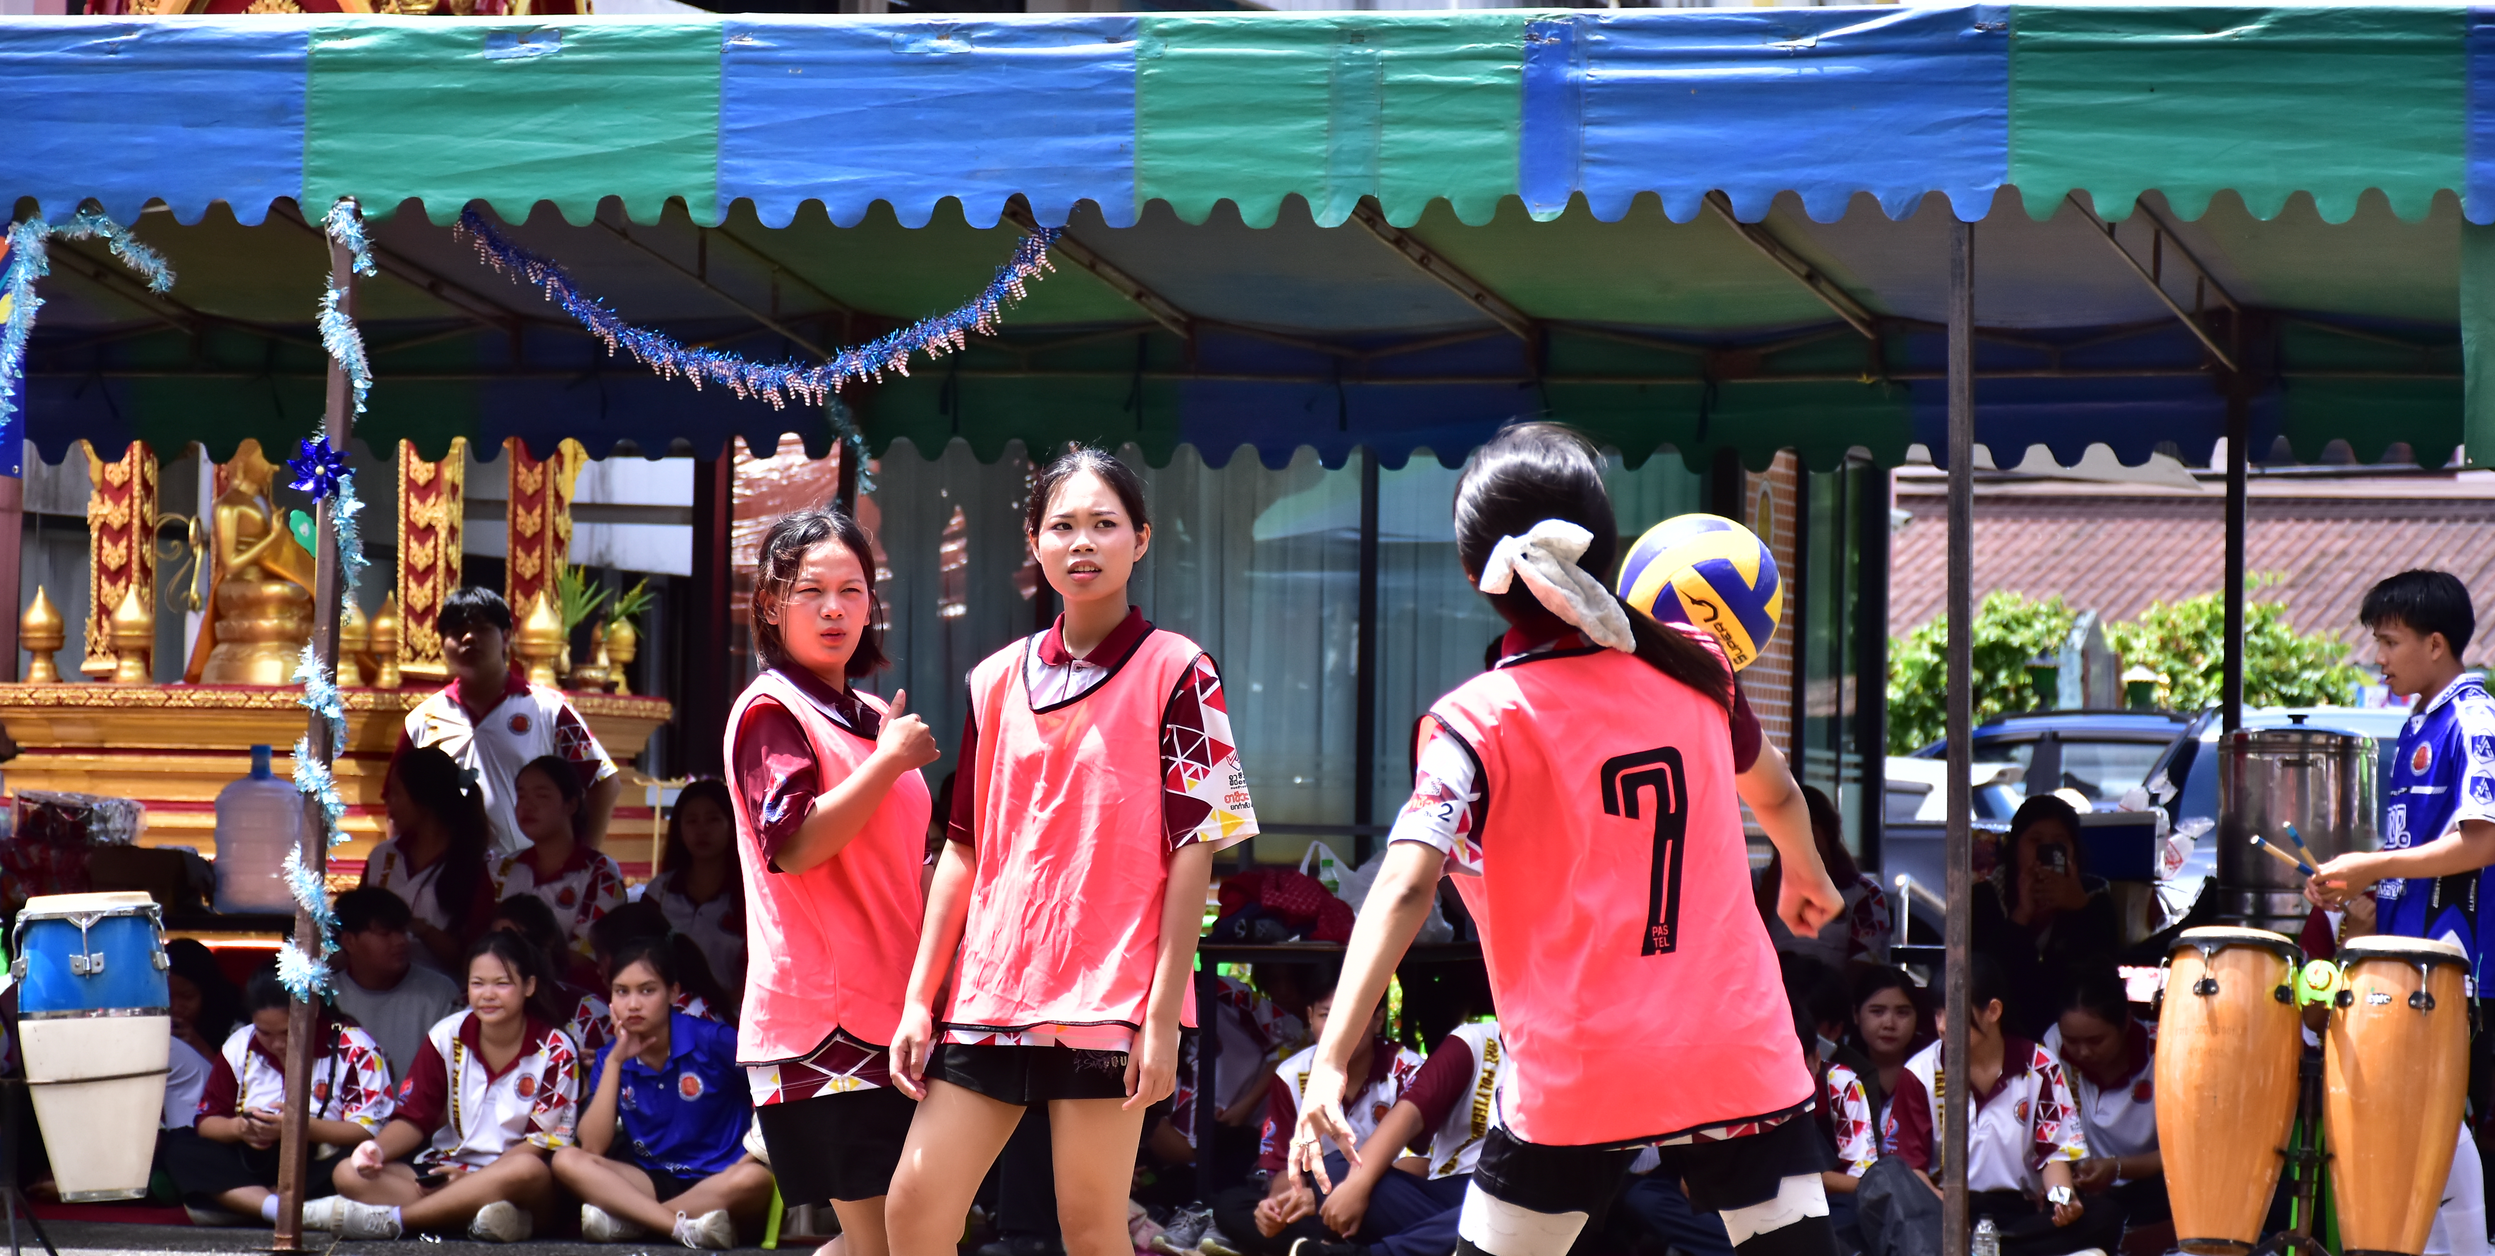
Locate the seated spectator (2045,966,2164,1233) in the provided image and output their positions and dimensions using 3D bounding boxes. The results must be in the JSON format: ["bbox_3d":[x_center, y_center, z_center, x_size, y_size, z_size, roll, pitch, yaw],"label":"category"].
[{"bbox_3d":[2.126,1.192,21.600,0.600,0.730,0.680,1,-1,12],"label":"seated spectator"}]

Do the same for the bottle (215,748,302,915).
[{"bbox_3d":[-2.844,0.581,25.400,0.270,0.485,0.270,1,-2,0],"label":"bottle"}]

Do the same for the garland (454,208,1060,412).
[{"bbox_3d":[-1.147,-0.758,20.600,1.460,0.500,0.130,0,-1,18],"label":"garland"}]

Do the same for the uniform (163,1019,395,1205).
[{"bbox_3d":[-2.334,1.179,21.200,0.560,0.470,0.520,1,-2,12],"label":"uniform"}]

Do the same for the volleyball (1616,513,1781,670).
[{"bbox_3d":[0.576,-0.040,11.200,0.210,0.210,0.210,1,-1,0],"label":"volleyball"}]

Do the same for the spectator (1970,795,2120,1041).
[{"bbox_3d":[2.189,1.086,24.200,0.500,1.250,0.750,1,-2,3],"label":"spectator"}]

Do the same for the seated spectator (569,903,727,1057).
[{"bbox_3d":[-1.524,1.107,22.300,0.580,0.820,0.660,0,-1,30],"label":"seated spectator"}]

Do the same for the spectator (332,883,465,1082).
[{"bbox_3d":[-2.307,1.155,23.700,0.550,0.900,0.650,1,-2,3],"label":"spectator"}]

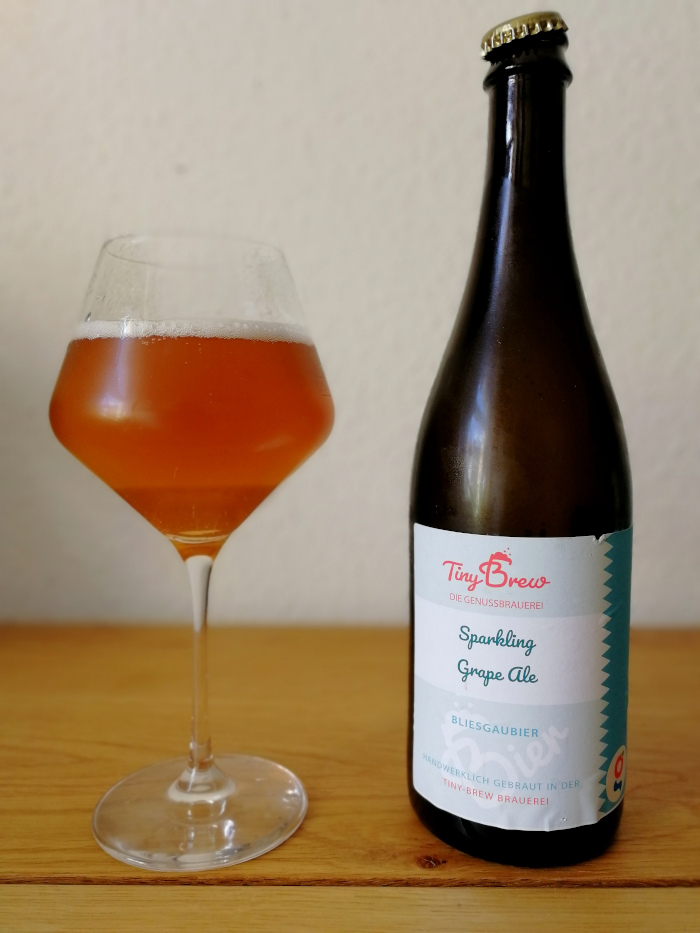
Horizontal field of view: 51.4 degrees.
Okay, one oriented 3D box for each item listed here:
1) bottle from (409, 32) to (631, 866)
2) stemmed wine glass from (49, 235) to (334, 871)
[{"bbox_3d":[0.066,-0.013,0.283,0.085,0.300,0.085,2,5,23],"label":"bottle"},{"bbox_3d":[-0.058,0.028,0.281,0.104,0.217,0.104,0,5,0],"label":"stemmed wine glass"}]

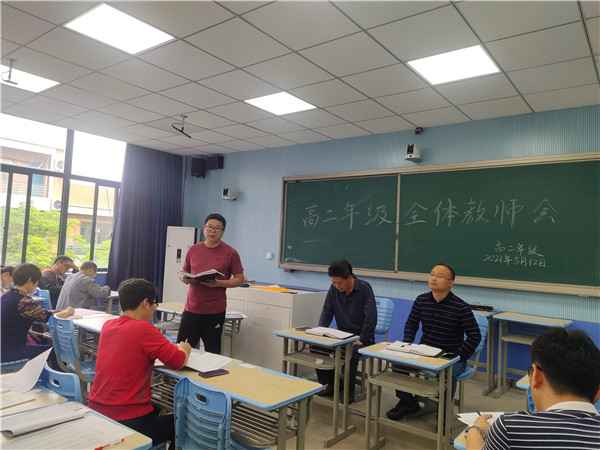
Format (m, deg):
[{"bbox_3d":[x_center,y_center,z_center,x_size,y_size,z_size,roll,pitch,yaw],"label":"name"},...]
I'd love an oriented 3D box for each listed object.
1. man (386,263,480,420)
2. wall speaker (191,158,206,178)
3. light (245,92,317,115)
[{"bbox_3d":[1.126,0.931,3.517,0.600,1.240,0.640,0,-4,43],"label":"man"},{"bbox_3d":[-1.693,-0.970,7.281,0.230,0.330,0.220,3,-3,6],"label":"wall speaker"},{"bbox_3d":[-0.191,-1.272,4.536,0.590,0.040,0.590,1,-3,38],"label":"light"}]

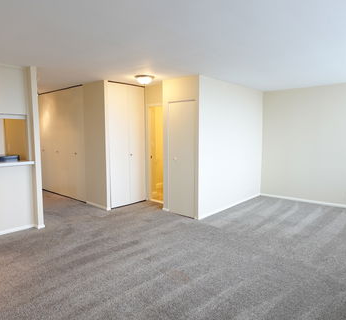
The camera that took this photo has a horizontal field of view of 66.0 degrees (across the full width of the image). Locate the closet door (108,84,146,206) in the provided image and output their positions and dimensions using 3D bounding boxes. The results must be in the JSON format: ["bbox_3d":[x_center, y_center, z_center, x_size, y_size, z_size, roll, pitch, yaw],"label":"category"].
[{"bbox_3d":[-0.904,-0.289,5.382,0.045,2.410,0.915,5,8,41],"label":"closet door"}]

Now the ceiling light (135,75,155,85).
[{"bbox_3d":[-0.482,-1.371,4.617,0.345,0.125,0.345,0,6,0],"label":"ceiling light"}]

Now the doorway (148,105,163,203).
[{"bbox_3d":[-0.264,-0.122,5.503,0.660,2.080,0.110,5,8,41],"label":"doorway"}]

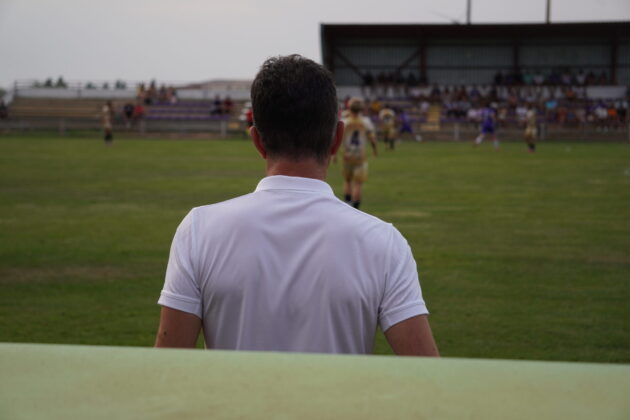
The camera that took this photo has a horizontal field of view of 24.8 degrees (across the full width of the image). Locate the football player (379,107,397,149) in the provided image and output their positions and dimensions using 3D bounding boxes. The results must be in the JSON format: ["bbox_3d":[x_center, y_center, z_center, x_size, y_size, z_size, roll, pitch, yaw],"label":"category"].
[{"bbox_3d":[2.637,-2.965,52.200,0.620,1.620,0.580,1,4,12],"label":"football player"}]

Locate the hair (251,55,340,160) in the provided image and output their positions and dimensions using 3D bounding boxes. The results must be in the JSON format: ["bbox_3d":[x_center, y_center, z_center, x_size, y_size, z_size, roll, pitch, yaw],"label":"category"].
[{"bbox_3d":[-0.039,-0.192,2.720,0.166,0.205,0.195,0,4,0],"label":"hair"}]

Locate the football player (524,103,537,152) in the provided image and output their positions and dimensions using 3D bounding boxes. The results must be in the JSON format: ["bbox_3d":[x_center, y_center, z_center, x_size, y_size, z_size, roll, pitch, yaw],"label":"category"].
[{"bbox_3d":[7.584,-2.904,50.500,0.440,1.760,0.480,-1,4,-18],"label":"football player"}]

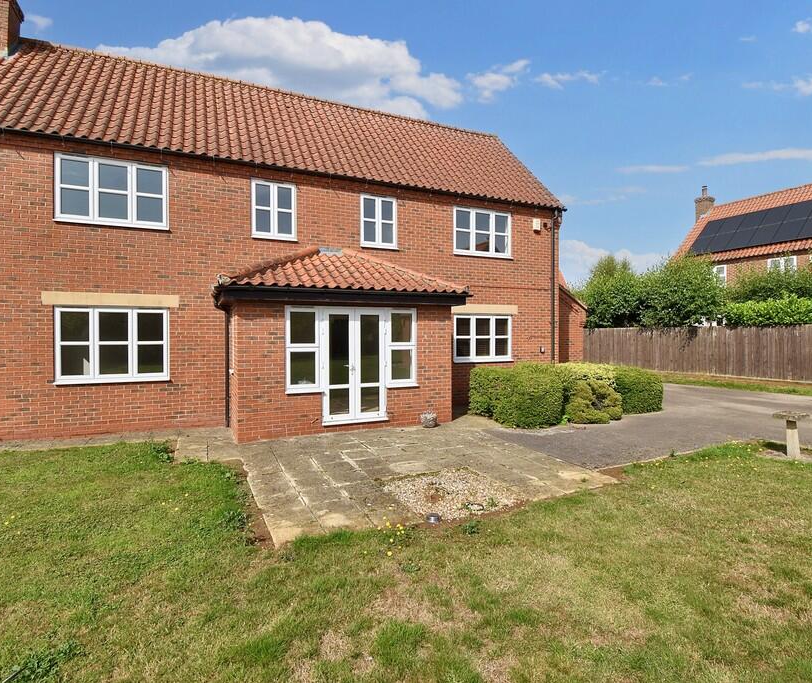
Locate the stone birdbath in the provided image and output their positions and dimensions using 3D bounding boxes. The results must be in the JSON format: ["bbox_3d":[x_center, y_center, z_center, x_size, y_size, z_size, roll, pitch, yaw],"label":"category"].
[{"bbox_3d":[5.551,1.321,6.126,0.400,0.660,0.400,0,0,-22],"label":"stone birdbath"}]

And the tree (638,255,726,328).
[{"bbox_3d":[12.312,-1.200,19.000,3.900,5.348,3.800,0,0,-23],"label":"tree"}]

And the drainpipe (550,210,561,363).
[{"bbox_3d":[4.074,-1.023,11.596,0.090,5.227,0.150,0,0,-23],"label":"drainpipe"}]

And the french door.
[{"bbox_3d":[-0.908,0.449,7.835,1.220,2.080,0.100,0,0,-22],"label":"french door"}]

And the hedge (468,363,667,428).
[{"bbox_3d":[3.716,1.075,9.607,4.400,1.140,1.900,0,0,-22],"label":"hedge"}]

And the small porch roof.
[{"bbox_3d":[-1.175,-1.343,8.343,4.550,1.340,1.850,0,0,-22],"label":"small porch roof"}]

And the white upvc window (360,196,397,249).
[{"bbox_3d":[-0.609,-2.703,9.711,0.885,1.192,0.100,0,0,-23],"label":"white upvc window"}]

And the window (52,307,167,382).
[{"bbox_3d":[-5.281,0.075,7.743,1.738,1.353,0.100,0,0,-23],"label":"window"}]

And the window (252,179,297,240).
[{"bbox_3d":[-2.681,-2.676,8.748,0.880,1.170,0.100,0,0,-22],"label":"window"}]

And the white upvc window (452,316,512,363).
[{"bbox_3d":[1.946,-0.053,10.655,1.720,1.150,0.100,0,0,-22],"label":"white upvc window"}]

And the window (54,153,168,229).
[{"bbox_3d":[-5.282,-2.683,7.730,1.747,1.178,0.100,0,0,-23],"label":"window"}]

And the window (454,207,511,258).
[{"bbox_3d":[1.983,-2.720,10.810,1.738,1.188,0.100,0,0,-23],"label":"window"}]

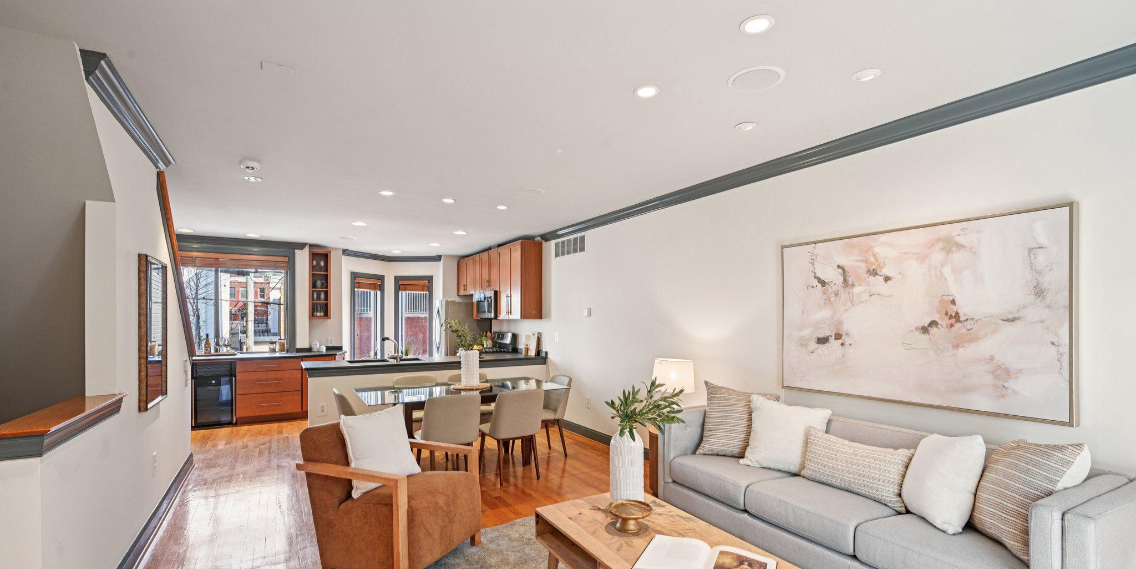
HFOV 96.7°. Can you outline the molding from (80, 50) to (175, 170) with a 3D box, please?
[{"bbox_3d":[-2.400,-0.880,2.829,0.092,0.103,1.612,1,-4,-30],"label":"molding"}]

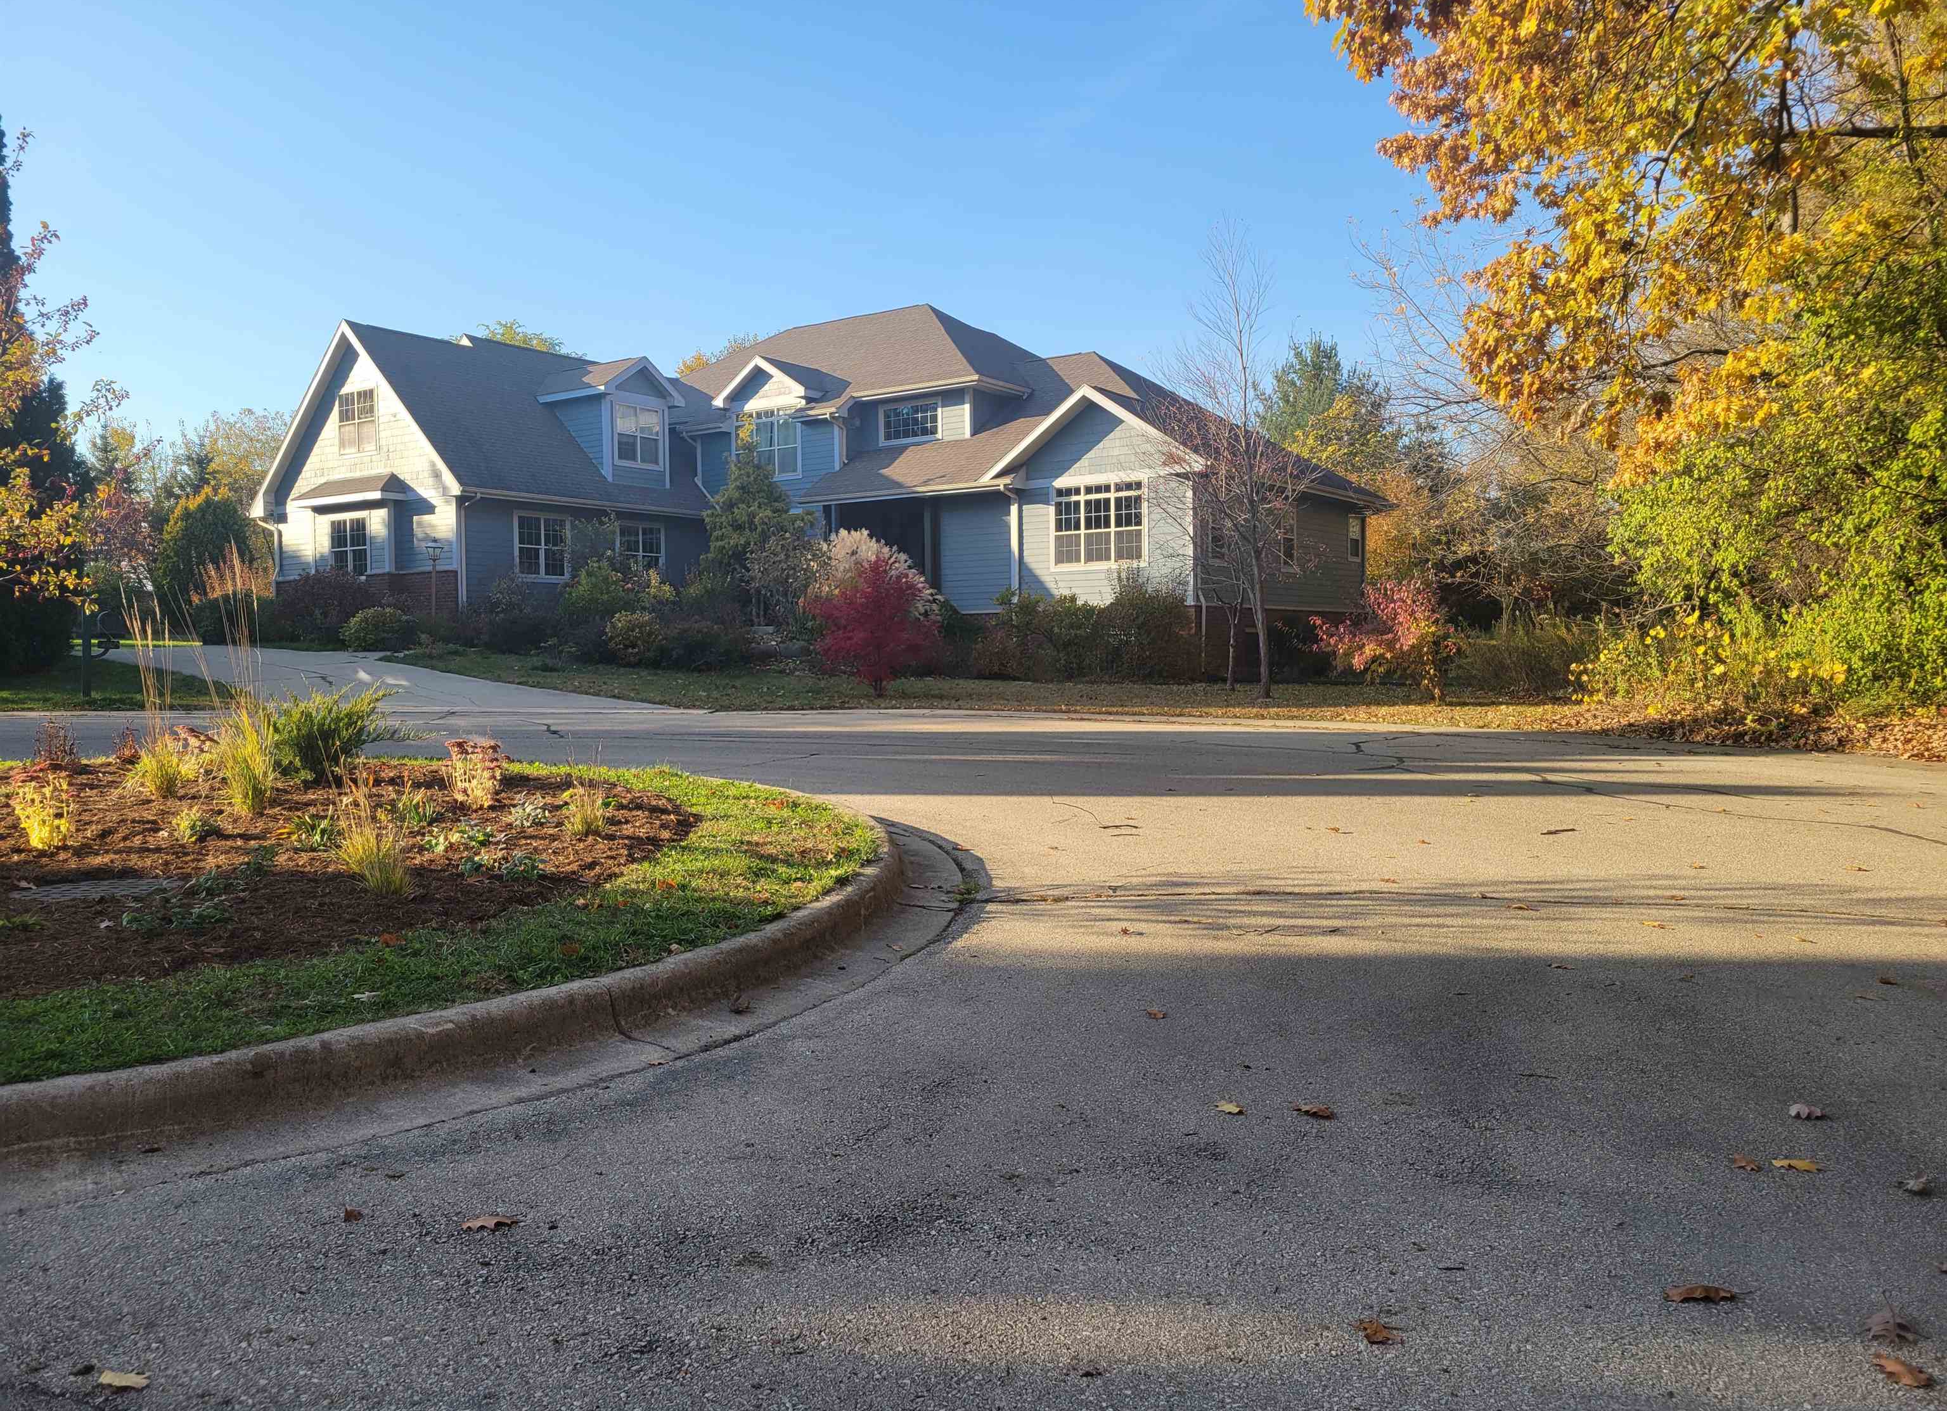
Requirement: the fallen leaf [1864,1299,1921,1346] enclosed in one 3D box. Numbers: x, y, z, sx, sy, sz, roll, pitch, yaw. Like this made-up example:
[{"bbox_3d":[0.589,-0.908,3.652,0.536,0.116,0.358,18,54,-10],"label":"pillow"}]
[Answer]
[{"bbox_3d":[1.966,1.318,3.128,0.112,0.035,0.145,0,2,26],"label":"fallen leaf"}]

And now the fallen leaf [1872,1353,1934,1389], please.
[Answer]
[{"bbox_3d":[1.865,1.335,2.934,0.058,0.026,0.120,-2,2,-34],"label":"fallen leaf"}]

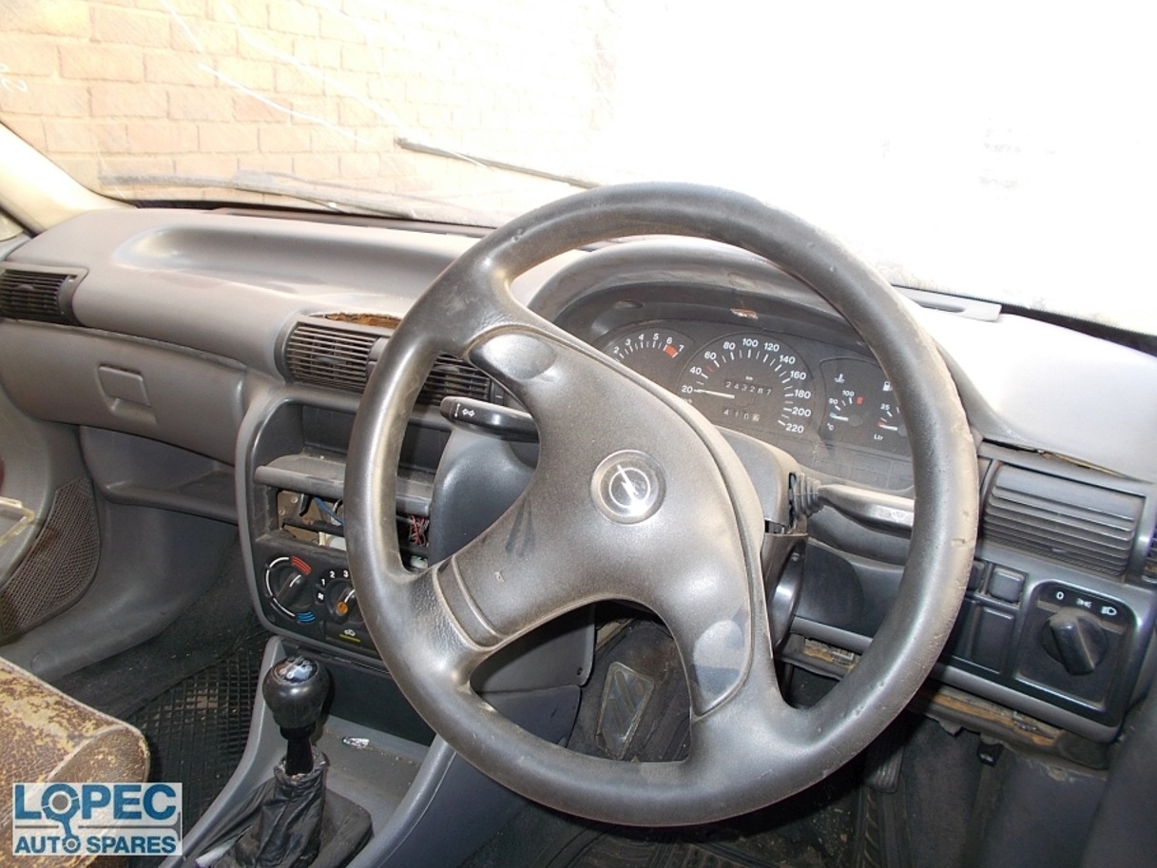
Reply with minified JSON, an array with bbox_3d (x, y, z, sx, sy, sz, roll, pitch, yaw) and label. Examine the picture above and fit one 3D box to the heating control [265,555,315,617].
[{"bbox_3d":[-0.299,0.157,0.900,0.057,0.057,0.022,11,4,16],"label":"heating control"}]

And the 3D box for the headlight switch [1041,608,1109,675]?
[{"bbox_3d":[0.367,0.155,0.643,0.045,0.045,0.027,15,7,25],"label":"headlight switch"}]

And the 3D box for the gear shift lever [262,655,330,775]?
[{"bbox_3d":[-0.262,0.269,0.810,0.059,0.124,0.059,11,21,16],"label":"gear shift lever"}]

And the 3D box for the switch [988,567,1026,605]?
[{"bbox_3d":[0.326,0.114,0.662,0.026,0.024,0.014,15,7,25],"label":"switch"}]

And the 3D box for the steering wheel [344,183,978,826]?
[{"bbox_3d":[0.039,0.036,0.549,0.384,0.384,0.089,11,-4,16],"label":"steering wheel"}]

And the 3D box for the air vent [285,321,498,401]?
[{"bbox_3d":[-0.188,-0.072,0.879,0.228,0.062,0.035,11,4,16],"label":"air vent"}]

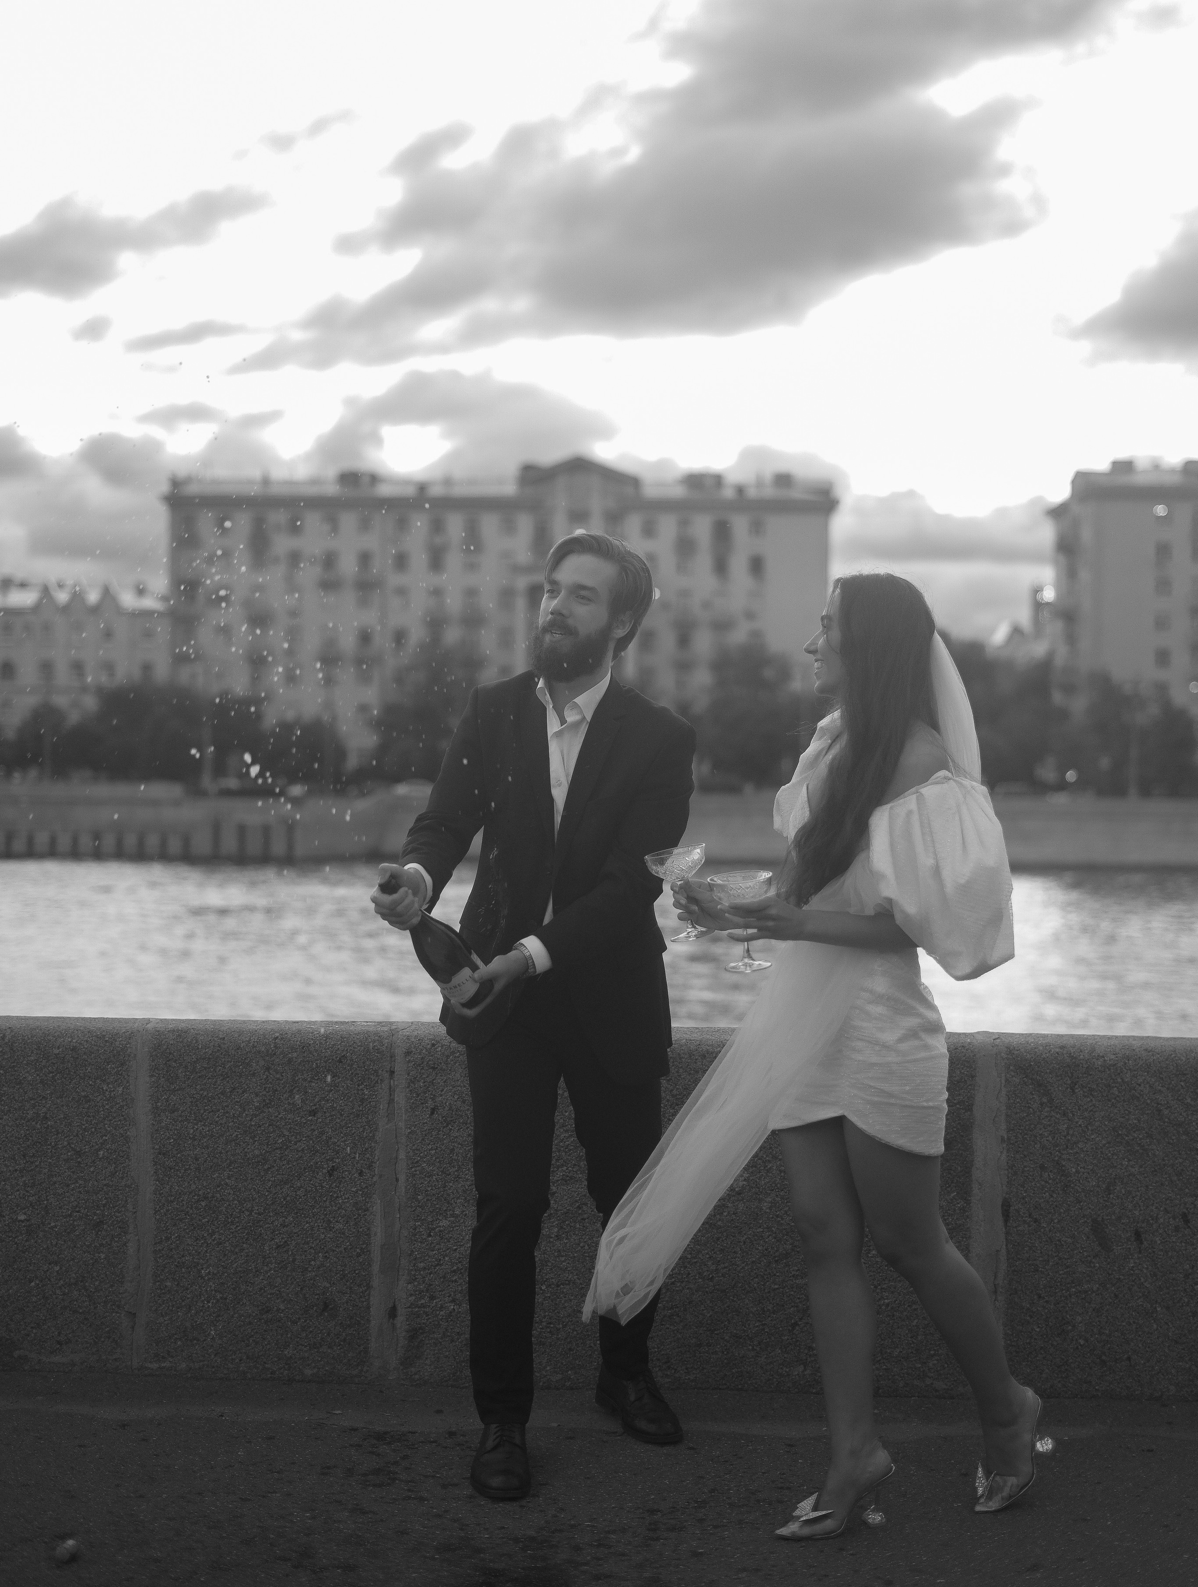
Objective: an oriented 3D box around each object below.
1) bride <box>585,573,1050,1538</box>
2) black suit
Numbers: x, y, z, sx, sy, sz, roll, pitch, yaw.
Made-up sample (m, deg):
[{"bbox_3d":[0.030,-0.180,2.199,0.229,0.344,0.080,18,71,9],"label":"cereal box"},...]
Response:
[{"bbox_3d":[0.431,0.452,4.388,0.800,1.685,0.500,1,0,-24],"label":"bride"},{"bbox_3d":[-0.049,0.495,4.780,0.490,1.450,0.590,1,0,18],"label":"black suit"}]

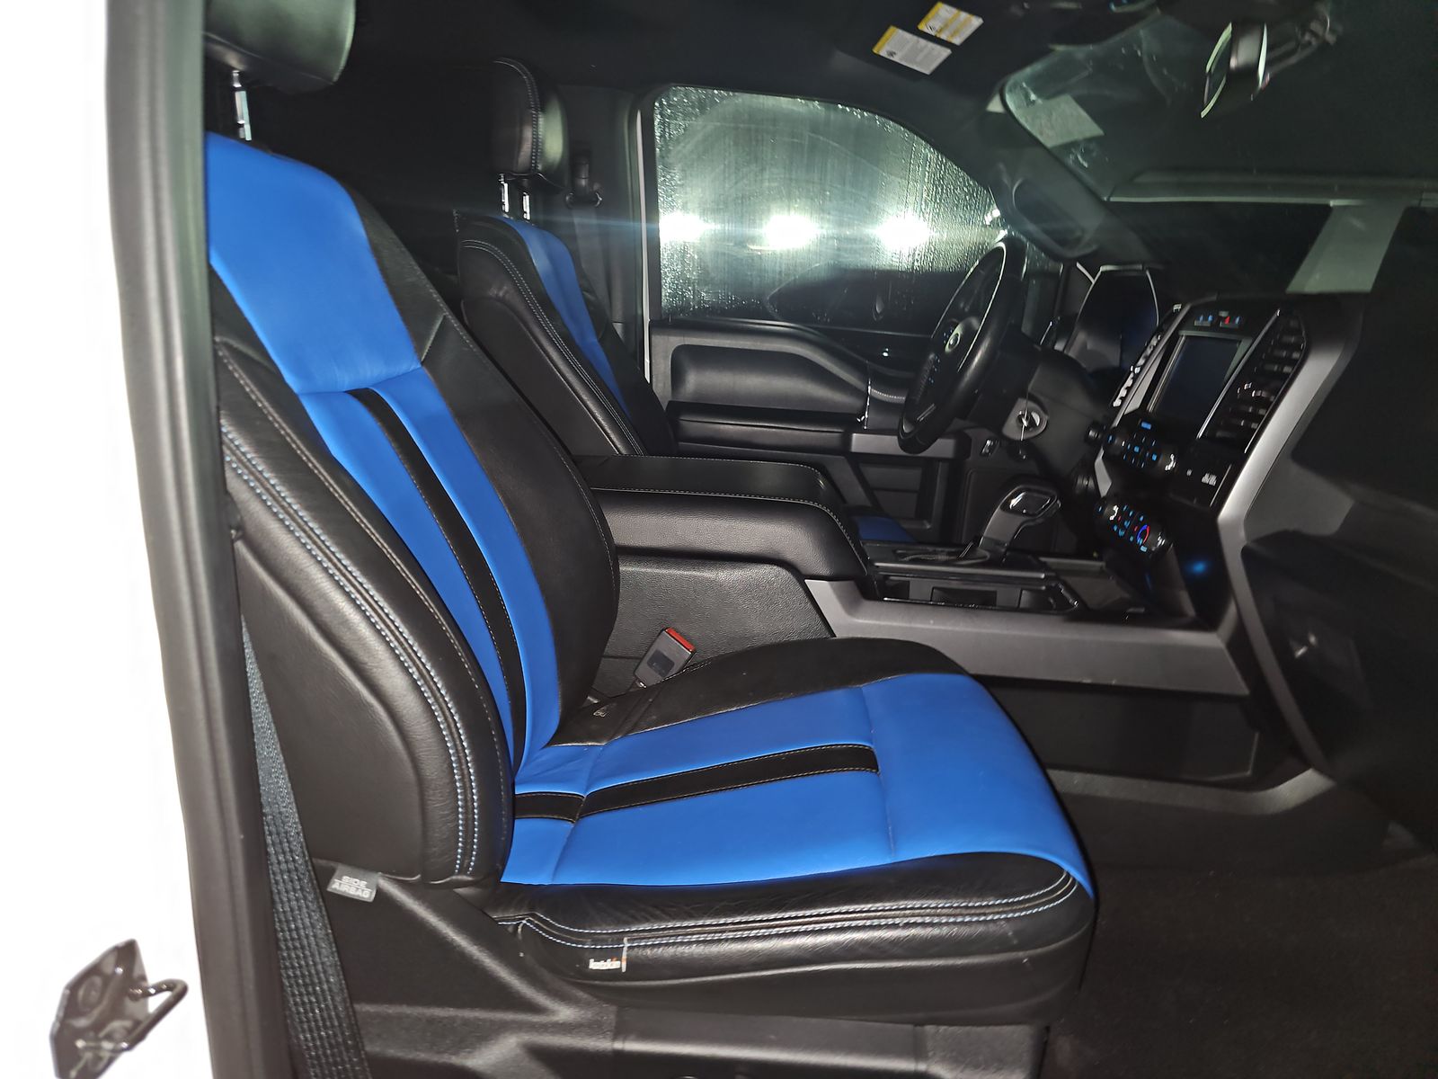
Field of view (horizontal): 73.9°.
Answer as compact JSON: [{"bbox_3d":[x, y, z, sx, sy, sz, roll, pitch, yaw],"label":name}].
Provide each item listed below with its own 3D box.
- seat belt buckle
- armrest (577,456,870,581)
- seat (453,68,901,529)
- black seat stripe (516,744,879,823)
[{"bbox_3d":[-0.063,0.141,1.121,0.043,0.073,0.025,31,14,-6],"label":"seat belt buckle"},{"bbox_3d":[0.000,-0.038,1.241,0.390,0.110,0.270,3,15,1],"label":"armrest"},{"bbox_3d":[-0.009,-0.233,1.641,0.800,1.030,0.560,3,14,3],"label":"seat"},{"bbox_3d":[-0.030,0.215,0.835,0.335,0.025,0.052,-9,13,6],"label":"black seat stripe"}]

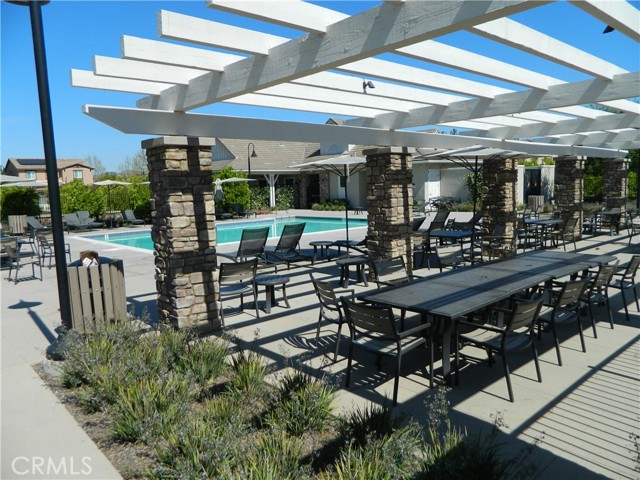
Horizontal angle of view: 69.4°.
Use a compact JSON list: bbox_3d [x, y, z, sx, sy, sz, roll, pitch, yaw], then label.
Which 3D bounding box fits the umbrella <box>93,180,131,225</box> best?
[{"bbox_3d":[-9.375,-1.561,20.650,1.750,2.180,1.750,-7,10,-40],"label":"umbrella"}]

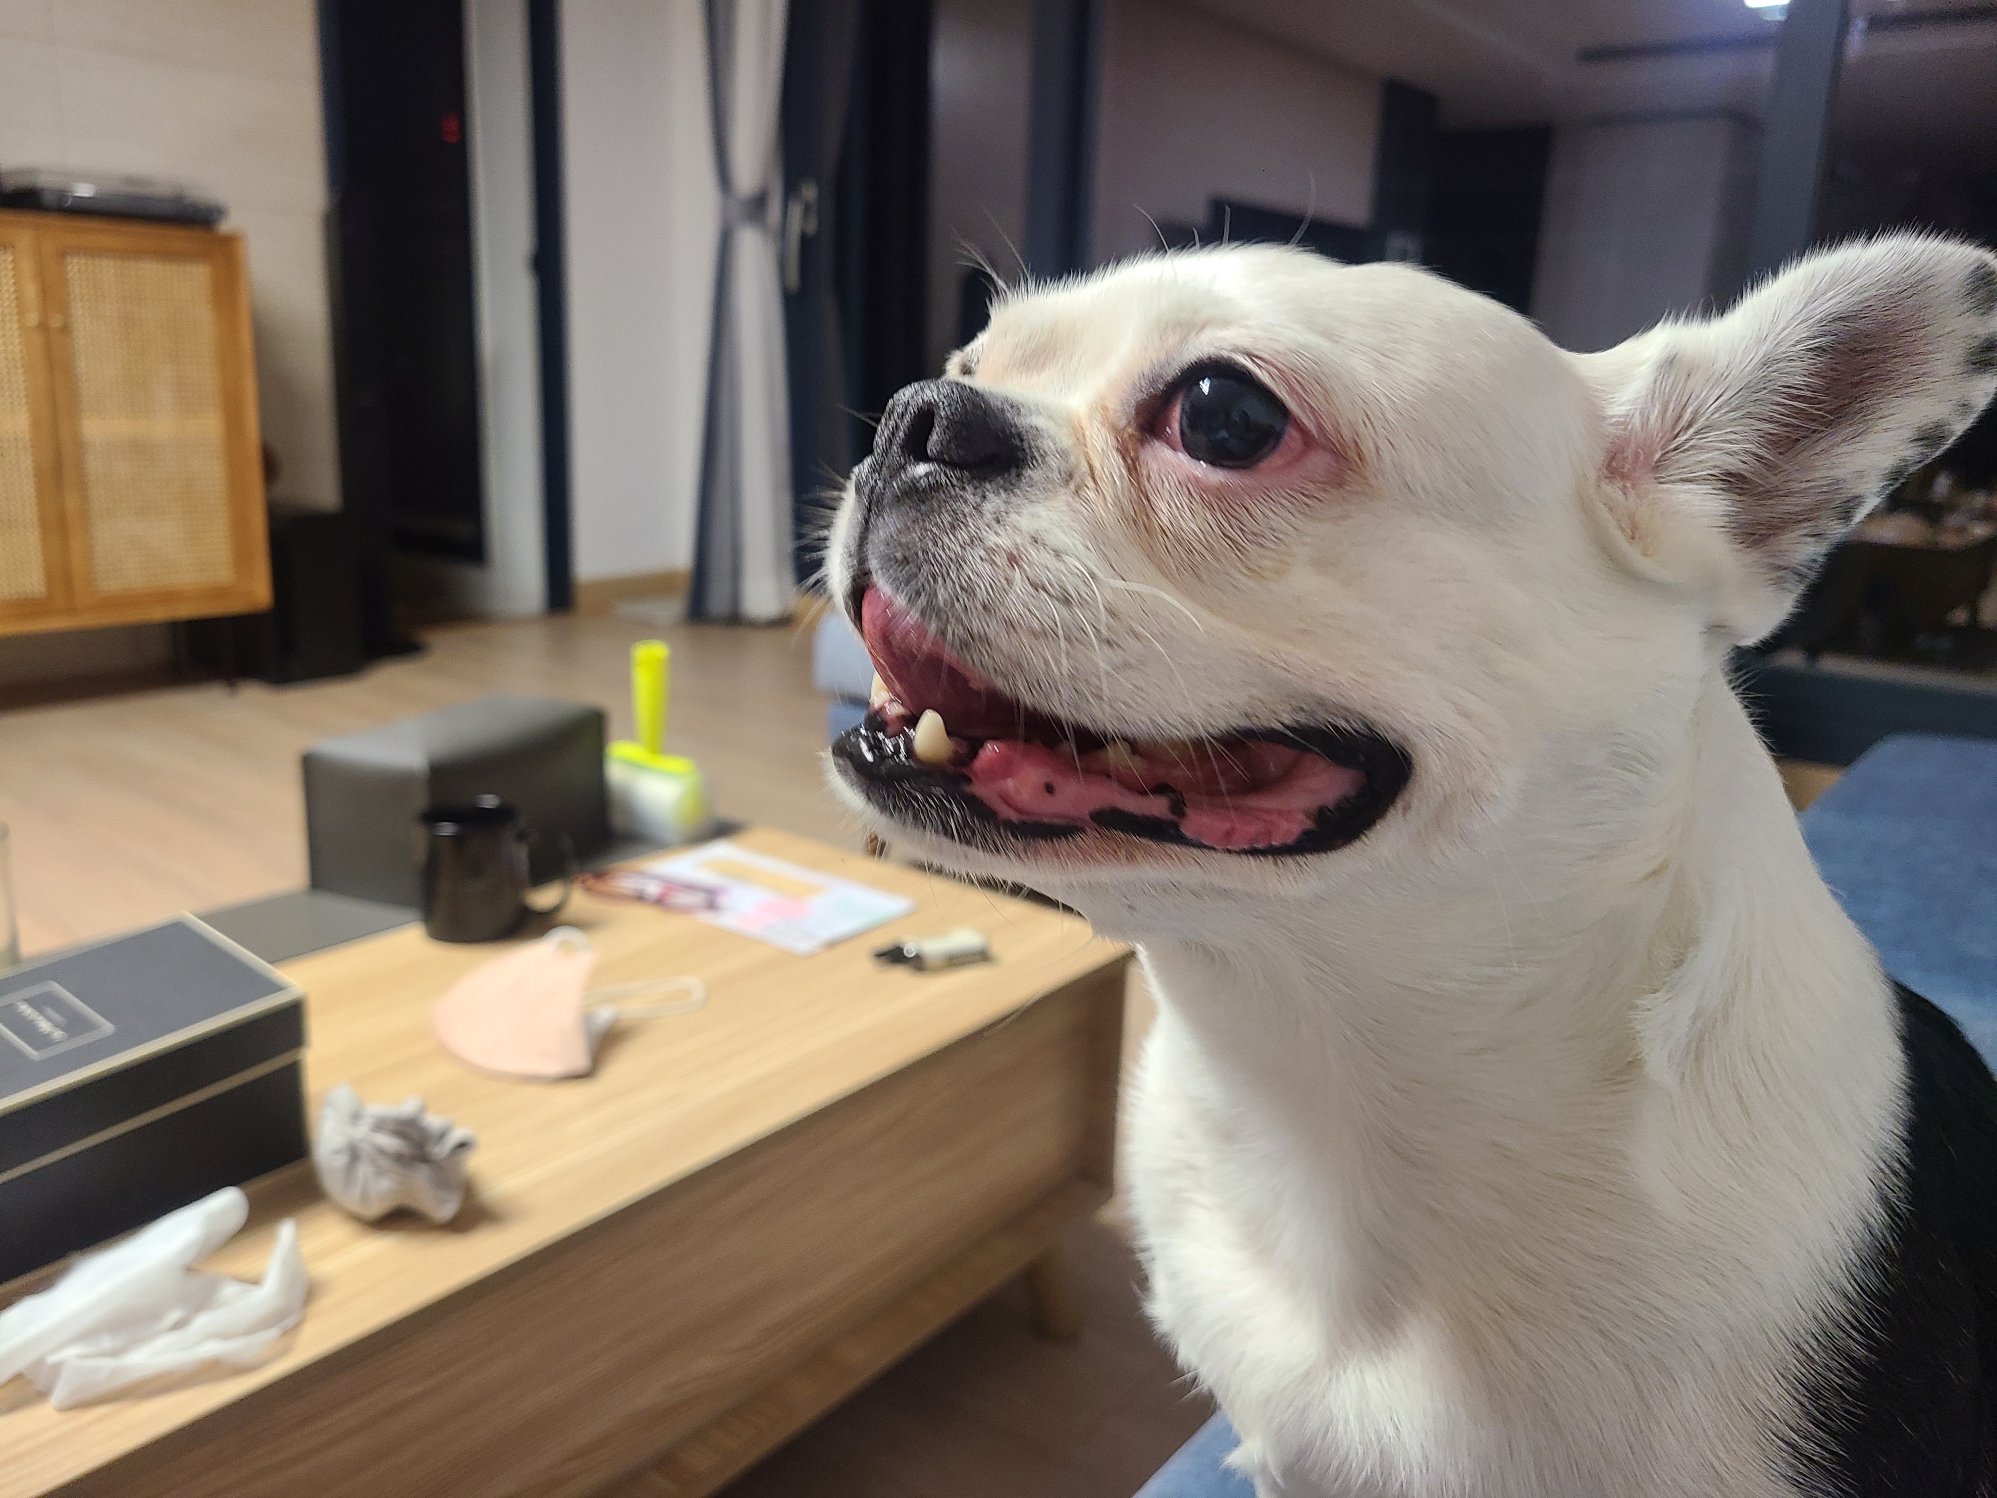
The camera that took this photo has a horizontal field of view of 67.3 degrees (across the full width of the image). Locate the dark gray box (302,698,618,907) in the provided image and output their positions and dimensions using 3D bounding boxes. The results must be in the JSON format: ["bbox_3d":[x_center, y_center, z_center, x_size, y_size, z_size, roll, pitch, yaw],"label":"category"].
[{"bbox_3d":[-0.482,0.045,1.361,0.128,0.132,0.232,9,16,23],"label":"dark gray box"}]

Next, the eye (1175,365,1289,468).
[{"bbox_3d":[0.045,-0.064,0.287,0.021,0.019,0.016,7,7,19],"label":"eye"}]

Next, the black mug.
[{"bbox_3d":[-0.391,0.092,1.177,0.113,0.095,0.075,-2,15,-19],"label":"black mug"}]

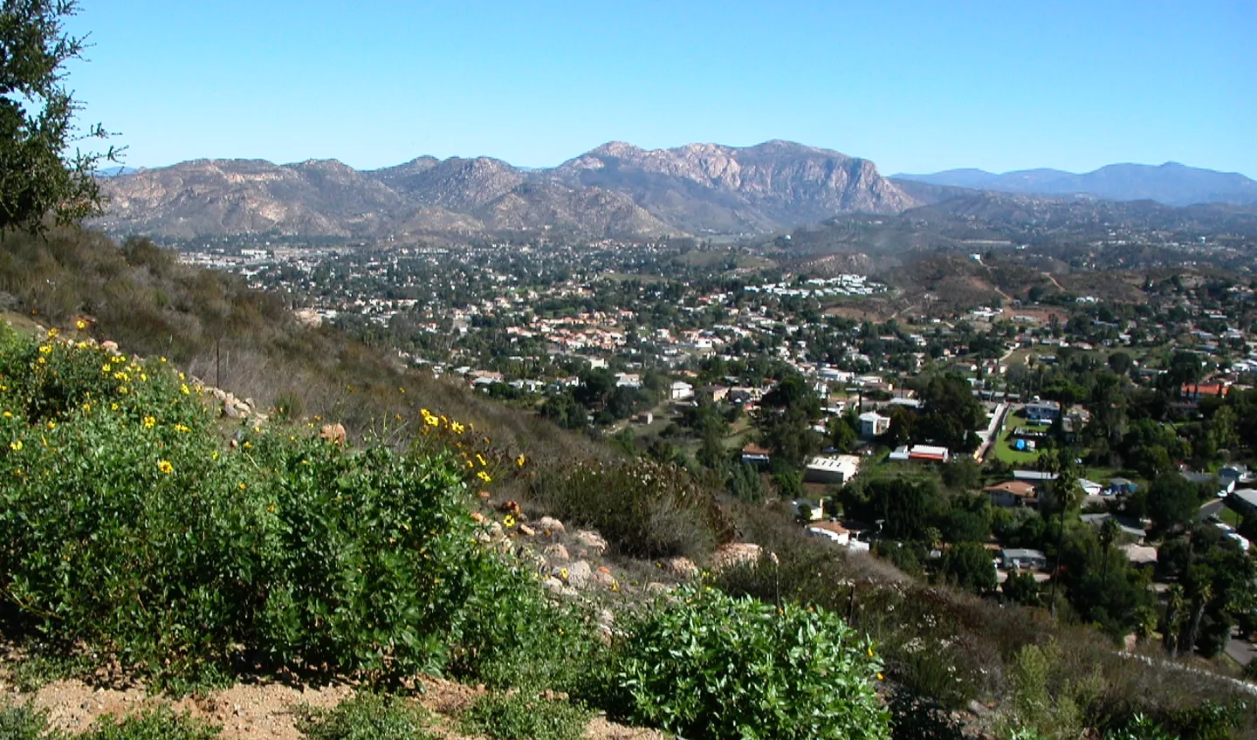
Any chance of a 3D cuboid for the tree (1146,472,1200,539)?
[{"bbox_3d":[136.753,34.159,310.487,12.727,15.856,12.727,4,8,24],"label":"tree"}]

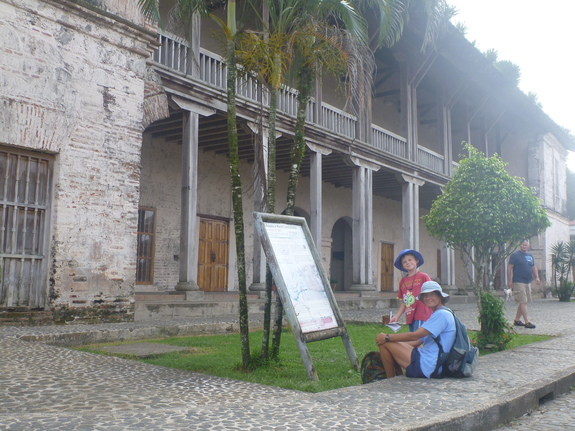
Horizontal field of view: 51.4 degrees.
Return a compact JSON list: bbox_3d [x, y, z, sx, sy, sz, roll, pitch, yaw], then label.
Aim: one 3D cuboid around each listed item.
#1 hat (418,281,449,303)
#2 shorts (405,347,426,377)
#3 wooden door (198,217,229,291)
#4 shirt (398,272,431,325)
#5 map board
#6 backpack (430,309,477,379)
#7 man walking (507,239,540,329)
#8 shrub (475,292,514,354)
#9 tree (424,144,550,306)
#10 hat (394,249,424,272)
[{"bbox_3d":[1.323,0.691,5.400,0.270,0.170,0.290,8,-6,1],"label":"hat"},{"bbox_3d":[1.206,1.314,5.420,0.360,0.270,0.360,-4,-8,37],"label":"shorts"},{"bbox_3d":[-2.290,1.207,18.500,0.100,2.300,1.270,-4,-8,37],"label":"wooden door"},{"bbox_3d":[1.274,0.833,6.000,0.380,0.530,0.240,-4,-8,39],"label":"shirt"},{"bbox_3d":[0.201,0.761,6.002,0.100,1.730,0.820,-31,-23,30],"label":"map board"},{"bbox_3d":[1.523,1.169,5.420,0.280,0.560,0.340,-4,-8,37],"label":"backpack"},{"bbox_3d":[4.734,1.363,12.095,0.580,1.760,0.500,5,-7,-33],"label":"man walking"},{"bbox_3d":[2.783,1.432,8.000,0.500,0.820,0.500,-4,-8,37],"label":"shrub"},{"bbox_3d":[2.749,0.296,8.336,1.600,2.620,1.600,-4,-8,37],"label":"tree"},{"bbox_3d":[1.224,0.452,6.000,0.300,0.150,0.310,-11,-32,19],"label":"hat"}]

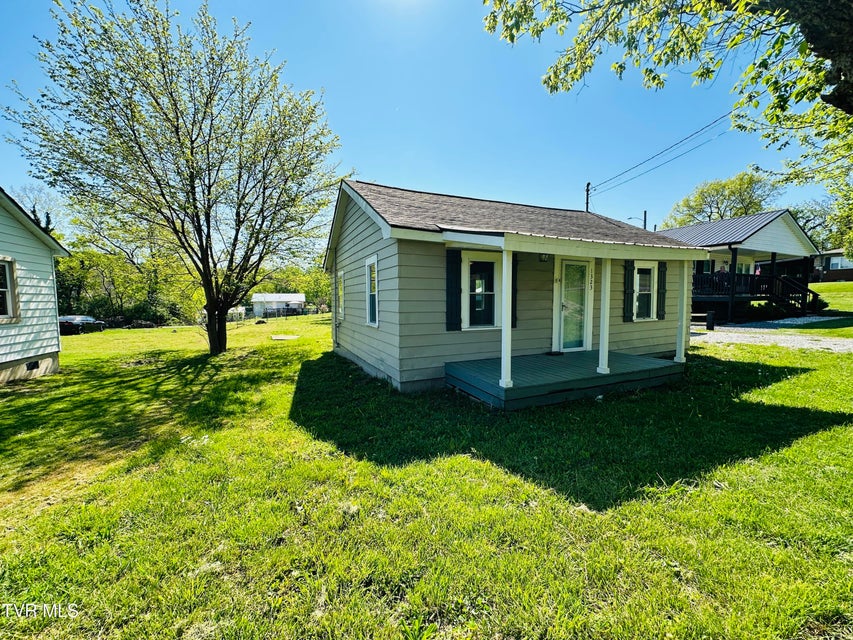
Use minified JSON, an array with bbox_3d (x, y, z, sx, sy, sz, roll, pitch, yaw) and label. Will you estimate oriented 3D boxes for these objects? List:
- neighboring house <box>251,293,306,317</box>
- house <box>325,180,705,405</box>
[{"bbox_3d":[-23.459,-2.319,54.950,7.700,3.750,6.000,-2,4,-22],"label":"neighboring house"},{"bbox_3d":[2.371,-1.289,10.018,9.047,4.794,9.180,-2,4,-25],"label":"house"}]

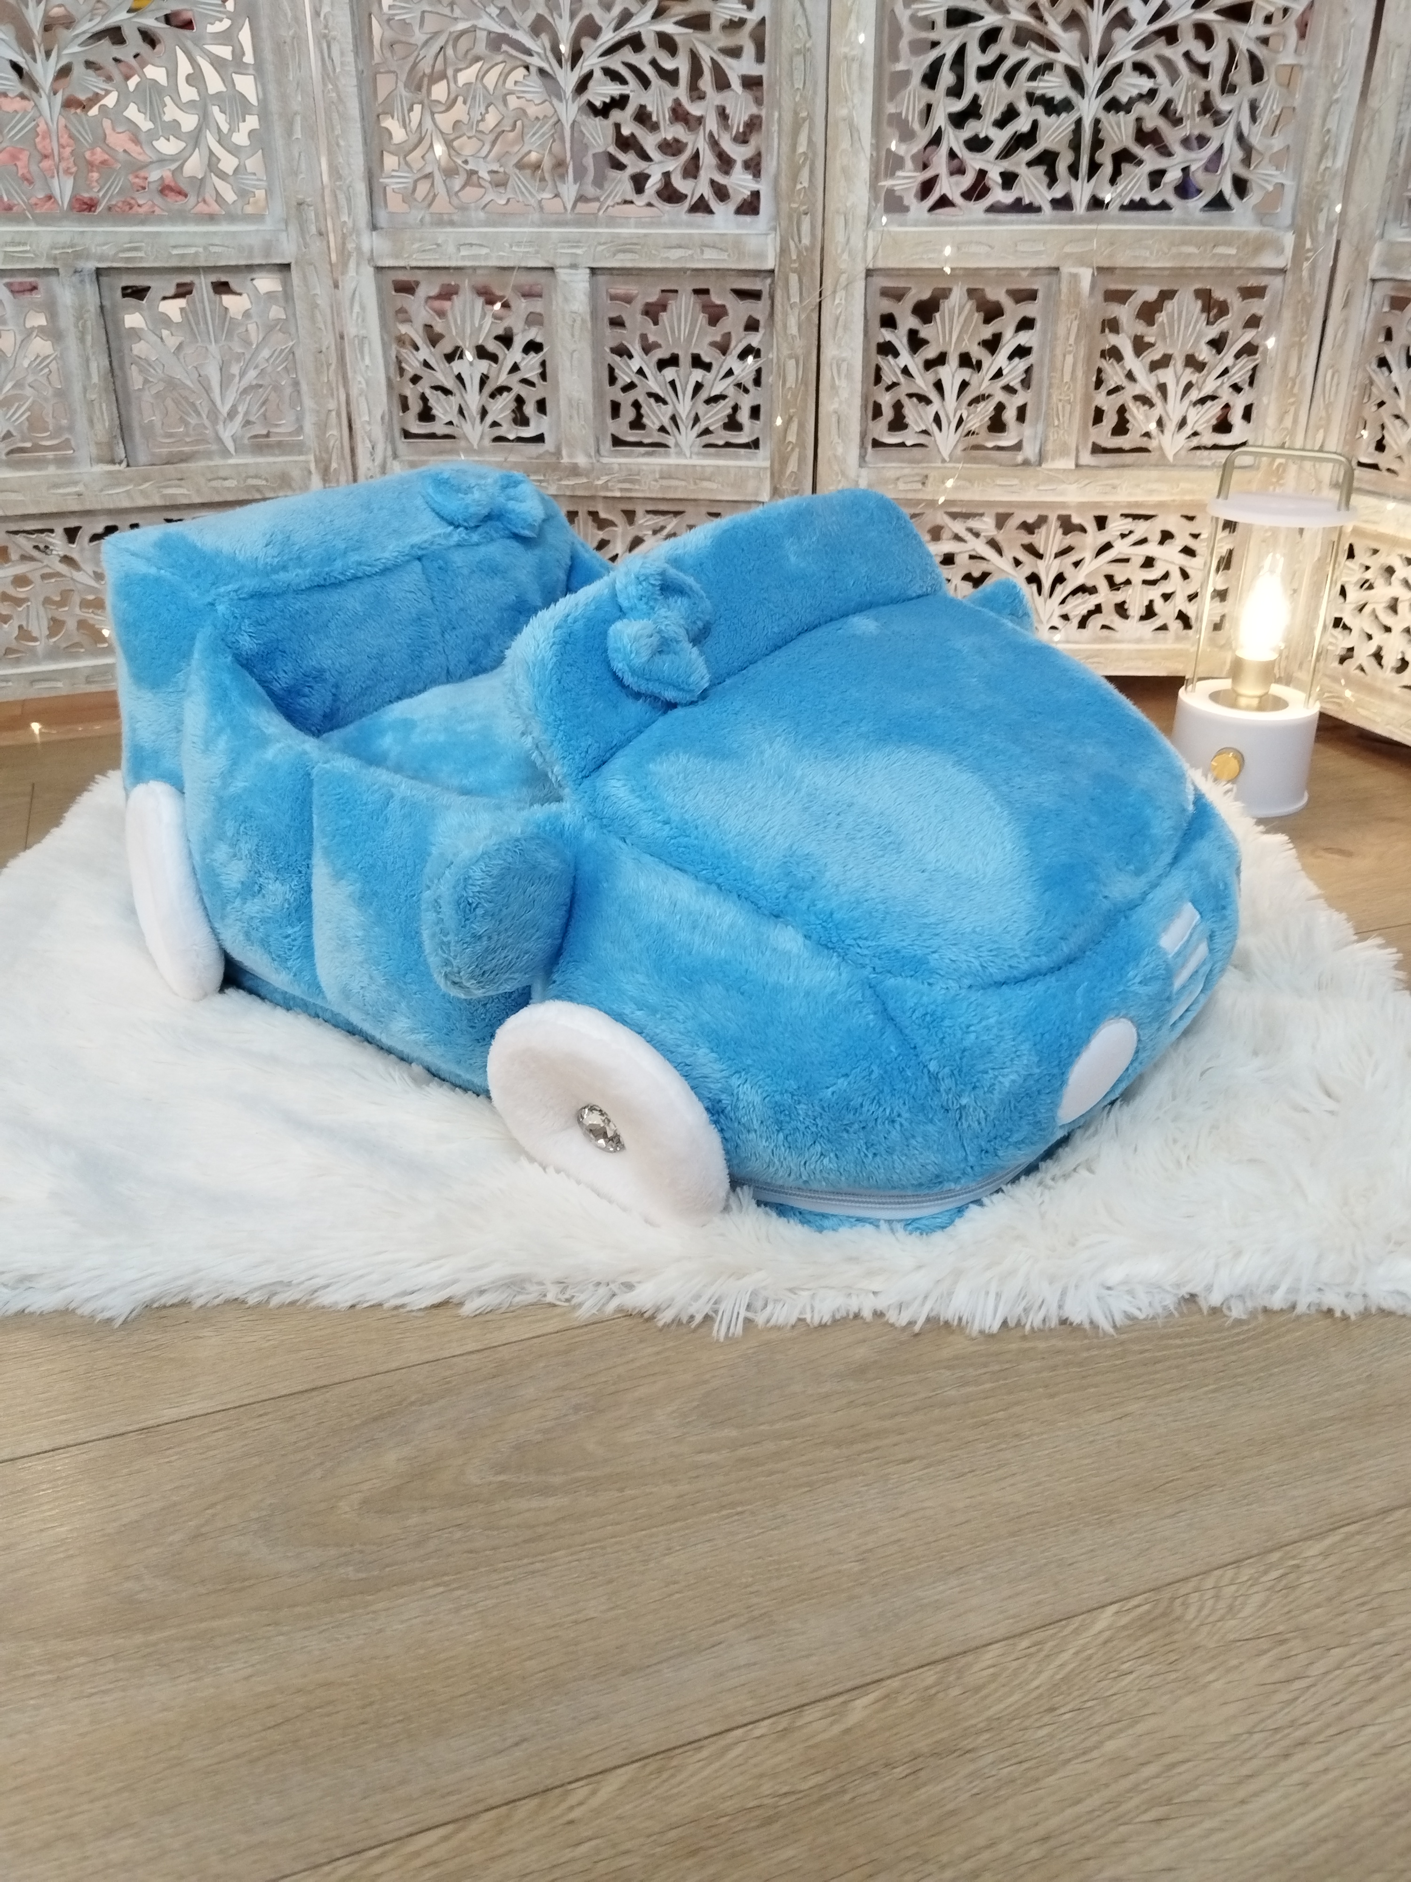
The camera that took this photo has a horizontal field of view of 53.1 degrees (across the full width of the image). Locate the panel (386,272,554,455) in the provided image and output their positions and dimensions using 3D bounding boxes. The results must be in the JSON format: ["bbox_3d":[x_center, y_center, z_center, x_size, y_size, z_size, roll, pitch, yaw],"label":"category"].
[{"bbox_3d":[-0.236,-0.585,1.434,0.162,0.169,0.020,3,26,7],"label":"panel"}]

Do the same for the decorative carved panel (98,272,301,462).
[{"bbox_3d":[-0.500,-0.575,1.419,0.170,0.179,0.020,-7,26,-14],"label":"decorative carved panel"}]

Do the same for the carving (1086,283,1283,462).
[{"bbox_3d":[0.461,-0.557,1.383,0.166,0.172,0.020,1,25,1],"label":"carving"}]

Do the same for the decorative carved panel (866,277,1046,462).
[{"bbox_3d":[0.243,-0.560,1.389,0.163,0.169,0.020,1,25,1],"label":"decorative carved panel"}]

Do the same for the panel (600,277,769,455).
[{"bbox_3d":[-0.021,-0.572,1.408,0.165,0.164,0.020,3,26,7],"label":"panel"}]

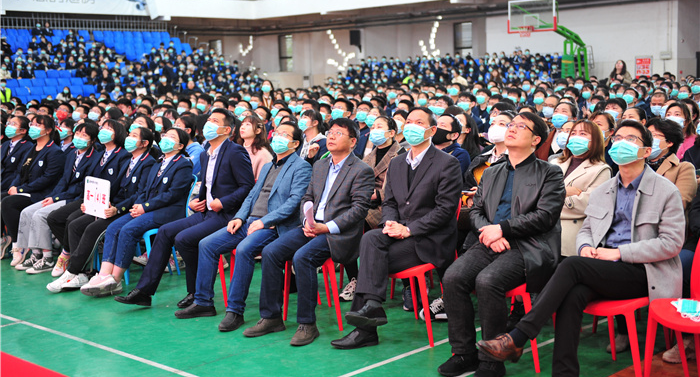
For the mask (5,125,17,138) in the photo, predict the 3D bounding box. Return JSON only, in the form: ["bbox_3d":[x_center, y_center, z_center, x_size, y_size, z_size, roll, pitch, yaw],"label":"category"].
[{"bbox_3d":[-3.279,-0.551,9.010,0.140,0.120,0.085,2,-7,33],"label":"mask"}]

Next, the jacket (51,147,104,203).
[{"bbox_3d":[-2.395,-0.105,8.192,0.430,0.550,0.380,3,5,38],"label":"jacket"}]

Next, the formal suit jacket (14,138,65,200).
[{"bbox_3d":[-2.825,-0.115,8.483,0.460,0.580,0.470,5,9,44],"label":"formal suit jacket"}]

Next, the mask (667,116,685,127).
[{"bbox_3d":[2.534,-0.511,7.250,0.135,0.125,0.085,4,4,44],"label":"mask"}]

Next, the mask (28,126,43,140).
[{"bbox_3d":[-2.837,-0.496,8.409,0.135,0.125,0.085,3,-4,39],"label":"mask"}]

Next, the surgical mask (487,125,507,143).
[{"bbox_3d":[0.966,-0.360,6.105,0.145,0.120,0.090,3,-10,39],"label":"surgical mask"}]

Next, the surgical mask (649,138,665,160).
[{"bbox_3d":[1.748,-0.227,5.359,0.090,0.125,0.145,11,-2,-35],"label":"surgical mask"}]

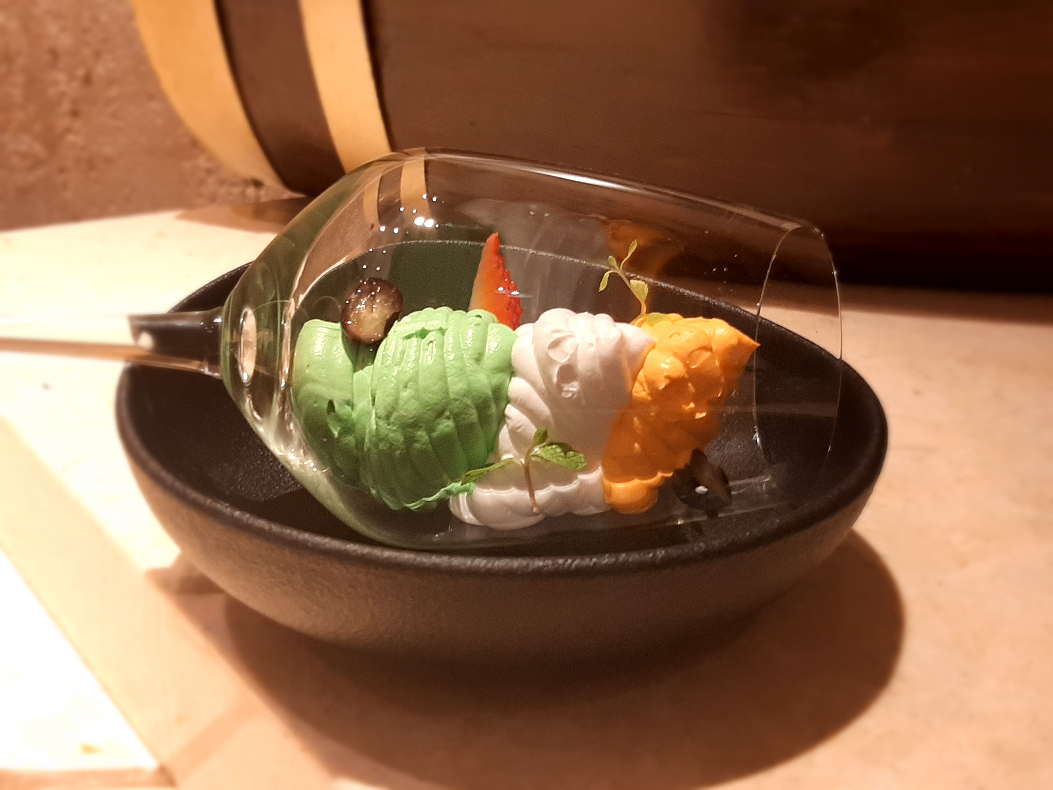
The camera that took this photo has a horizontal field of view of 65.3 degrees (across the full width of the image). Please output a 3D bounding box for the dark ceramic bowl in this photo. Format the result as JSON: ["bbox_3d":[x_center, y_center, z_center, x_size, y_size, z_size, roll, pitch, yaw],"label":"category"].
[{"bbox_3d":[-0.007,0.014,0.224,0.186,0.055,0.186,5,25,0],"label":"dark ceramic bowl"}]

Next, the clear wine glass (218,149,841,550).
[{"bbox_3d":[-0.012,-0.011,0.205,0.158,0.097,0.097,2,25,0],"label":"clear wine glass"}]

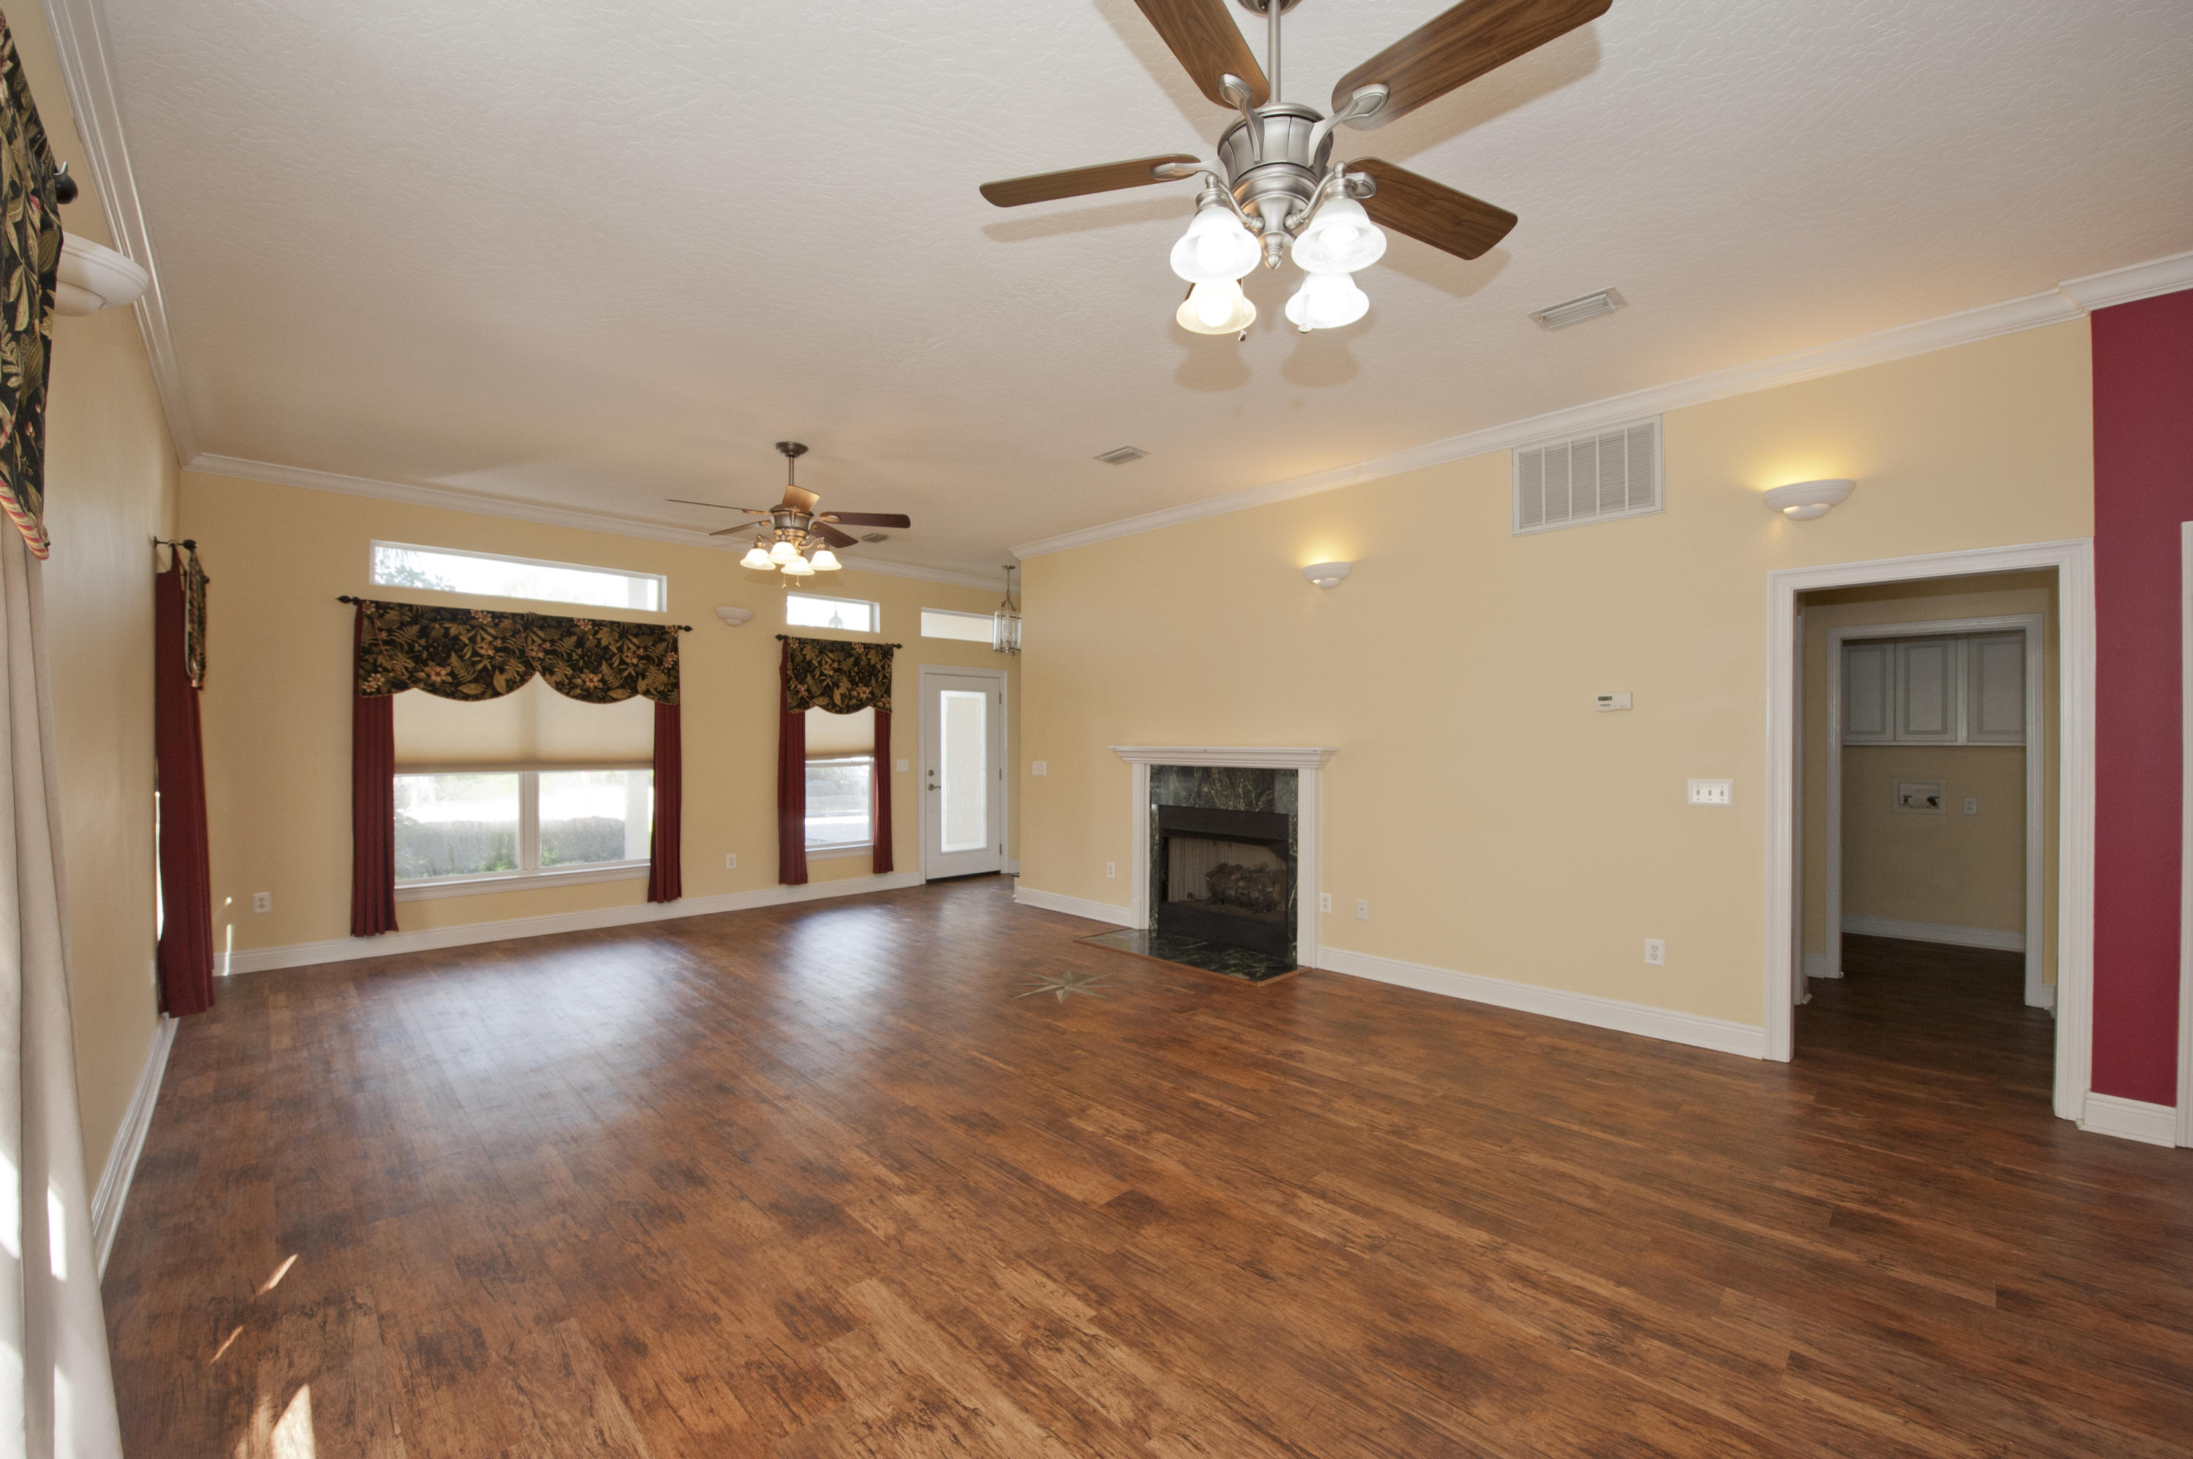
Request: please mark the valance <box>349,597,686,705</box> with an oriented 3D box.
[{"bbox_3d":[-3.999,-0.509,6.088,1.970,0.647,0.120,1,-1,-44],"label":"valance"}]

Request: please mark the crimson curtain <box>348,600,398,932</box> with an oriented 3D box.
[{"bbox_3d":[-4.636,0.273,5.487,0.254,2.159,0.120,1,-1,-44],"label":"crimson curtain"}]

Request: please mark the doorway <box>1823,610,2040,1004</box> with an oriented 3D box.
[{"bbox_3d":[4.677,0.429,4.785,0.140,2.077,0.868,1,-1,-44],"label":"doorway"}]

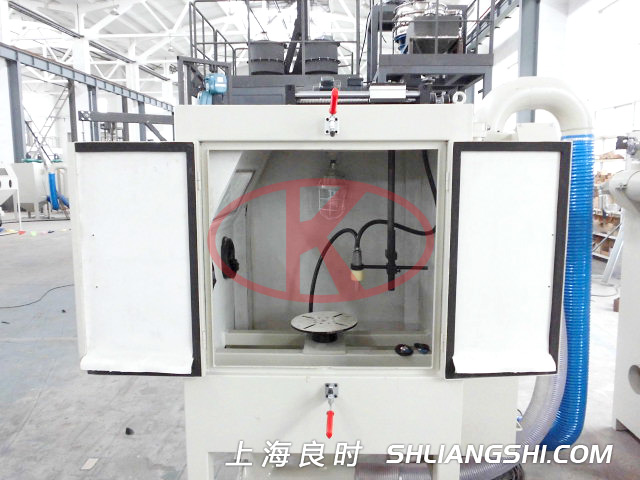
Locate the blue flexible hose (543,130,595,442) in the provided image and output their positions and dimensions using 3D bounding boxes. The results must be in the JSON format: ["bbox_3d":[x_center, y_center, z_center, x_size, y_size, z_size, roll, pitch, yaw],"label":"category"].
[{"bbox_3d":[1.210,0.288,2.311,0.209,1.549,0.190,0,7,0],"label":"blue flexible hose"}]

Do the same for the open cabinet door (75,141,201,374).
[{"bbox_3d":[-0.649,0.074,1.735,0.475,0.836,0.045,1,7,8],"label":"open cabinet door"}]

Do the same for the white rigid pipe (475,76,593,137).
[{"bbox_3d":[0.970,-0.607,2.190,0.530,0.275,0.140,0,7,0],"label":"white rigid pipe"}]

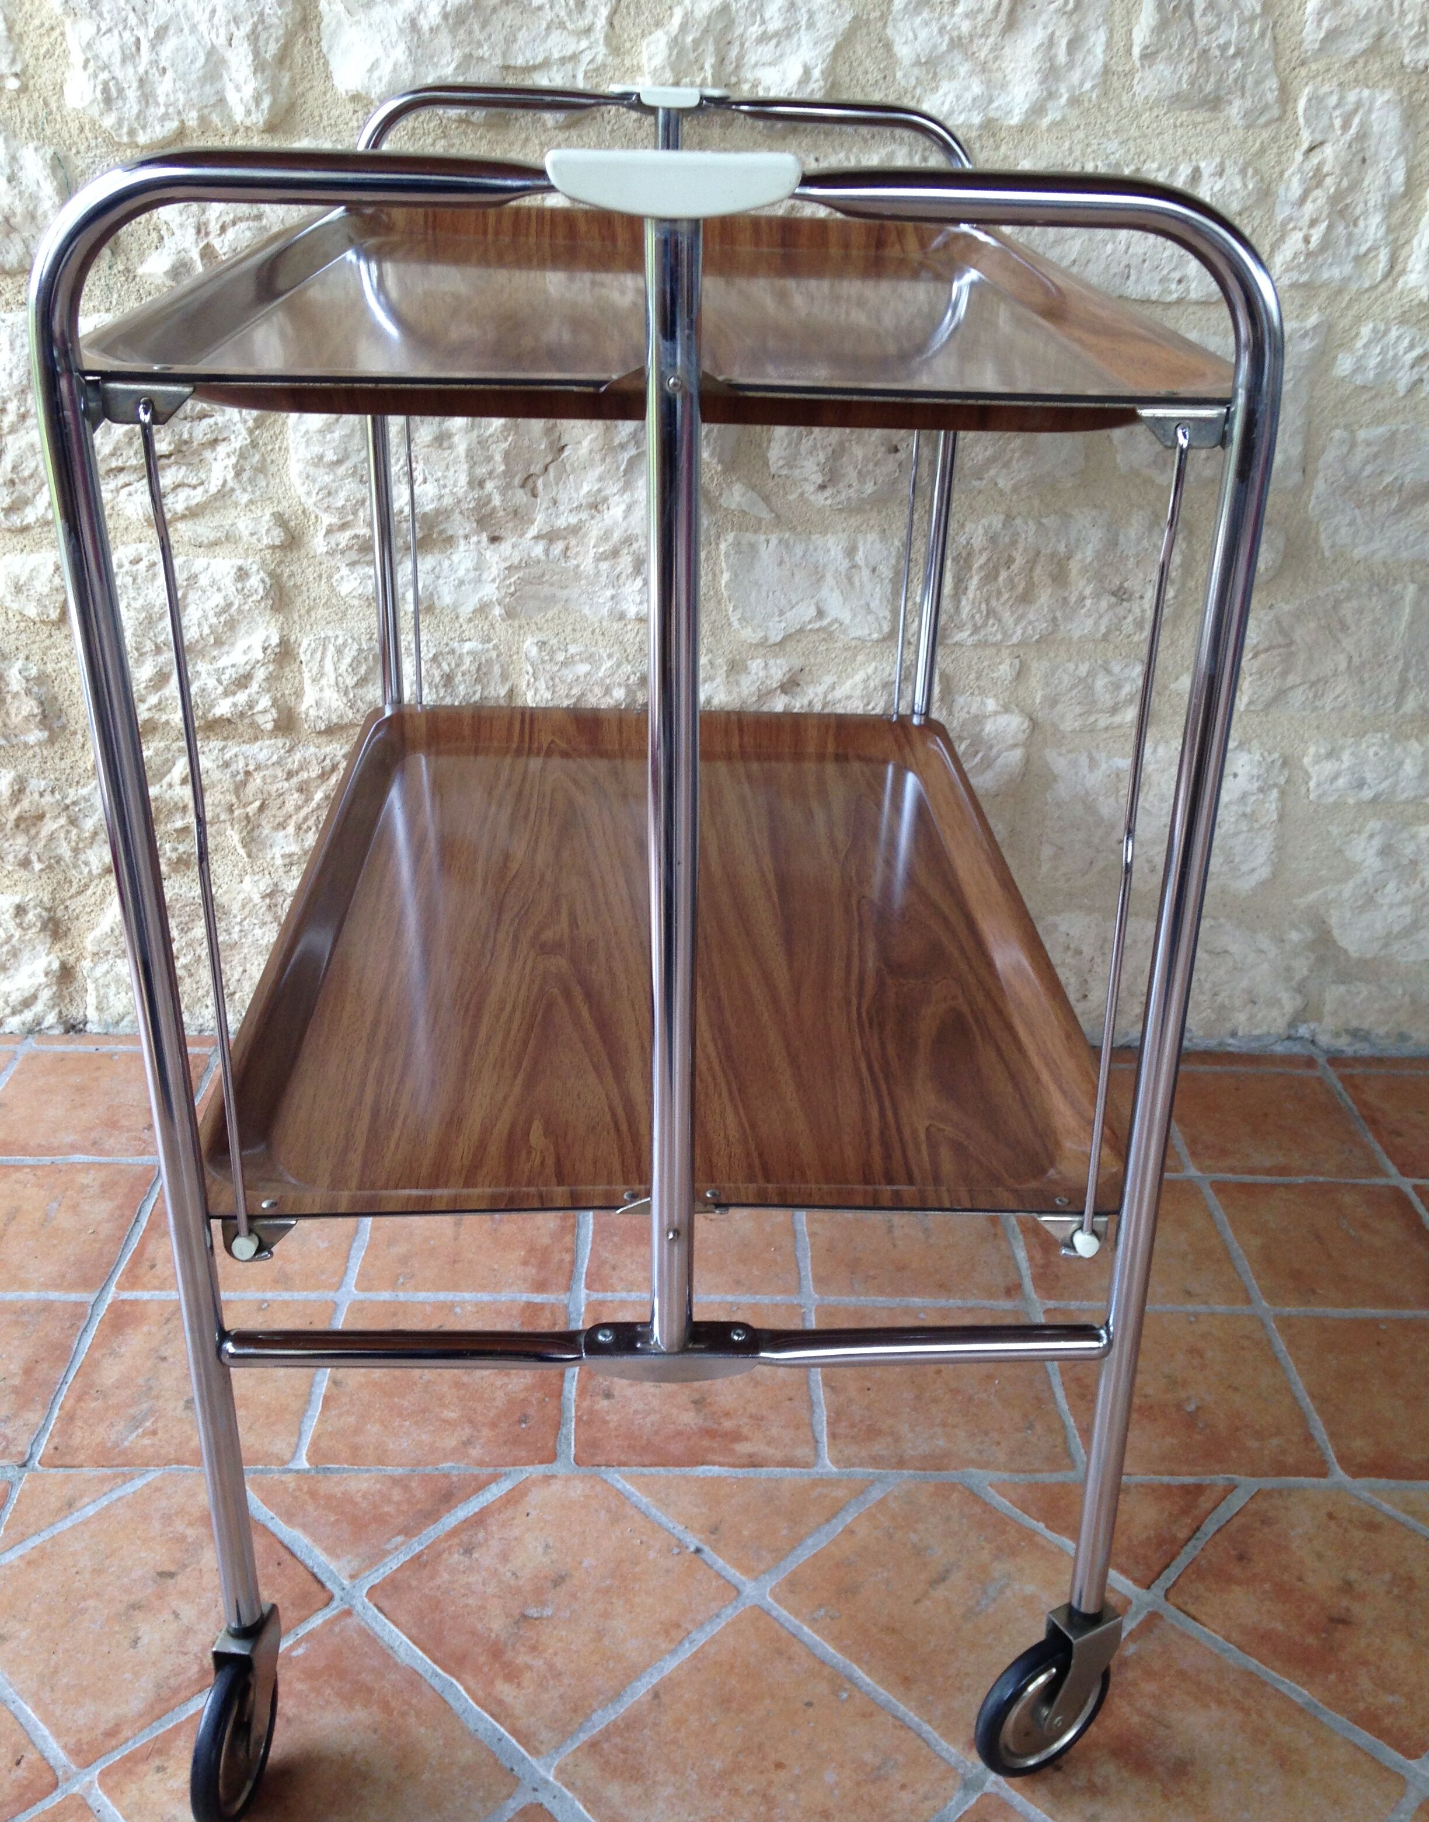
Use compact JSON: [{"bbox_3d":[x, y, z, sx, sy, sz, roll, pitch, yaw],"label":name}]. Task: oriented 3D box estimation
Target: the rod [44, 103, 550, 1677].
[{"bbox_3d":[-0.142,0.052,0.726,0.171,0.660,0.020,0,27,-2],"label":"rod"}]

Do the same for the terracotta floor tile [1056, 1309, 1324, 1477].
[{"bbox_3d":[0.302,0.315,1.188,0.150,0.010,0.154,0,26,-2],"label":"terracotta floor tile"}]

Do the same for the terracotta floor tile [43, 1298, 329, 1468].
[{"bbox_3d":[-0.329,0.301,1.158,0.150,0.010,0.150,1,27,-2],"label":"terracotta floor tile"}]

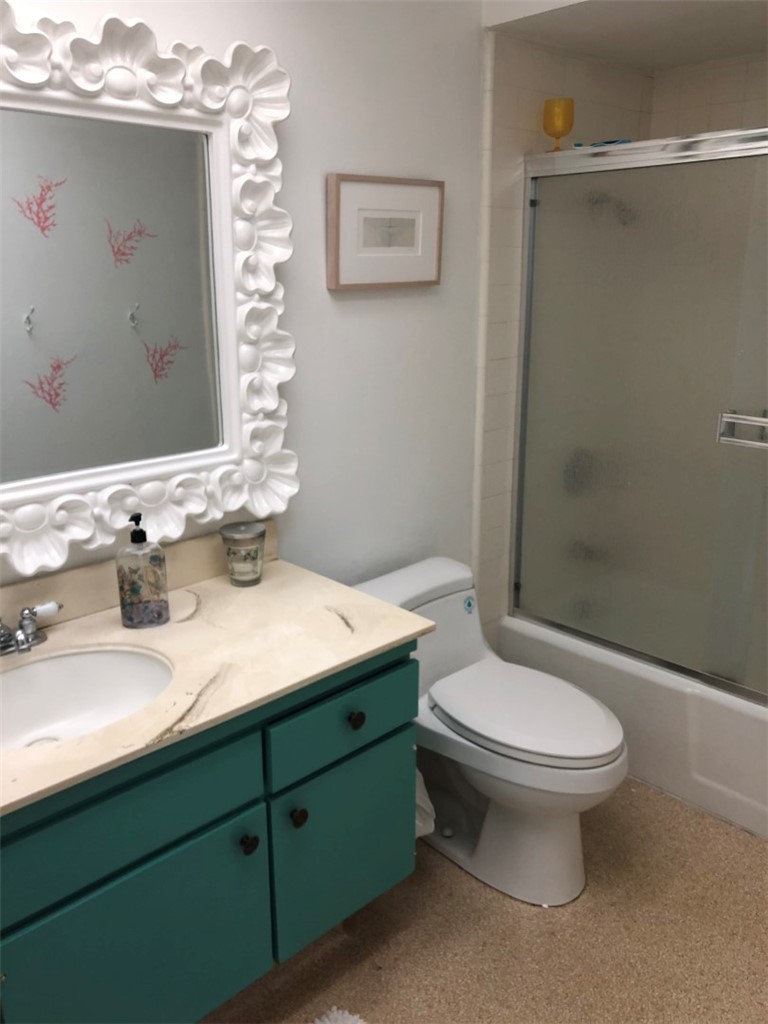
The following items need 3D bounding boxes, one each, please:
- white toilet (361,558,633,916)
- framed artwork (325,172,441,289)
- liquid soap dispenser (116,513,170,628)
[{"bbox_3d":[0.271,0.566,2.164,0.420,0.665,0.745,-15,22,-41],"label":"white toilet"},{"bbox_3d":[0.013,-0.704,2.096,0.374,0.265,0.033,-15,22,-41],"label":"framed artwork"},{"bbox_3d":[-0.485,0.113,1.660,0.090,0.228,0.076,2,16,7],"label":"liquid soap dispenser"}]

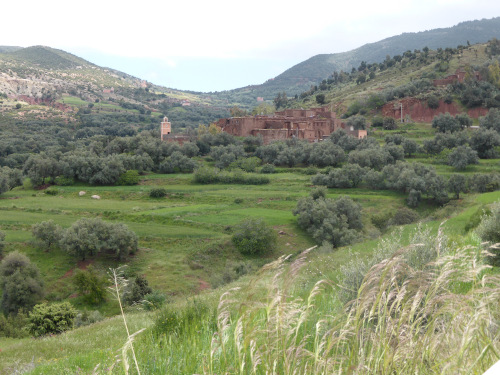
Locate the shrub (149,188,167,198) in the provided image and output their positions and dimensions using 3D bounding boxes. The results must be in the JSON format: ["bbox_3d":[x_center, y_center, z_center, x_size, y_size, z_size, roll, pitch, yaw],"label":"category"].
[{"bbox_3d":[-15.954,1.035,142.000,3.100,1.720,2.790,0,4,0],"label":"shrub"}]

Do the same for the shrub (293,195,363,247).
[{"bbox_3d":[8.284,3.420,88.000,7.480,5.990,6.730,0,4,0],"label":"shrub"}]

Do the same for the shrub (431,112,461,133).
[{"bbox_3d":[63.249,-20.761,265.000,9.010,6.760,7.660,0,4,0],"label":"shrub"}]

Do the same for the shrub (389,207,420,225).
[{"bbox_3d":[20.267,3.673,108.000,4.200,2.360,3.570,0,4,0],"label":"shrub"}]

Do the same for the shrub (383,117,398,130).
[{"bbox_3d":[46.930,-21.377,275.000,5.340,4.680,5.080,0,4,0],"label":"shrub"}]

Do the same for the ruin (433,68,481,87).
[{"bbox_3d":[96.566,-51.439,385.000,22.000,8.000,12.000,1,6,14],"label":"ruin"}]

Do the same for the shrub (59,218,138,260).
[{"bbox_3d":[-18.402,6.316,100.000,9.600,4.900,6.500,-1,6,-10],"label":"shrub"}]

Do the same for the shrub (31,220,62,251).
[{"bbox_3d":[-25.706,6.063,104.000,3.900,3.700,3.800,-1,6,-14],"label":"shrub"}]

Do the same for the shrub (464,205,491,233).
[{"bbox_3d":[13.816,1.883,50.000,1.580,1.700,1.580,0,4,0],"label":"shrub"}]

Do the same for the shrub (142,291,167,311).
[{"bbox_3d":[-8.584,10.157,74.000,2.150,1.900,2.000,-1,6,-7],"label":"shrub"}]

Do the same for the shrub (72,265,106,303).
[{"bbox_3d":[-15.596,9.523,80.000,3.300,3.600,3.200,-1,6,-11],"label":"shrub"}]

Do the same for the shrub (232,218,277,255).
[{"bbox_3d":[0.547,5.952,100.000,5.300,4.300,5.000,0,6,0],"label":"shrub"}]

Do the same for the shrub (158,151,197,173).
[{"bbox_3d":[-18.493,-6.504,210.000,9.690,5.870,8.240,0,4,0],"label":"shrub"}]

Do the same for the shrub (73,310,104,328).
[{"bbox_3d":[-8.773,7.215,45.000,1.640,0.980,1.480,0,4,0],"label":"shrub"}]

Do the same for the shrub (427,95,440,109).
[{"bbox_3d":[78.009,-36.560,350.000,5.900,5.700,5.500,1,6,12],"label":"shrub"}]

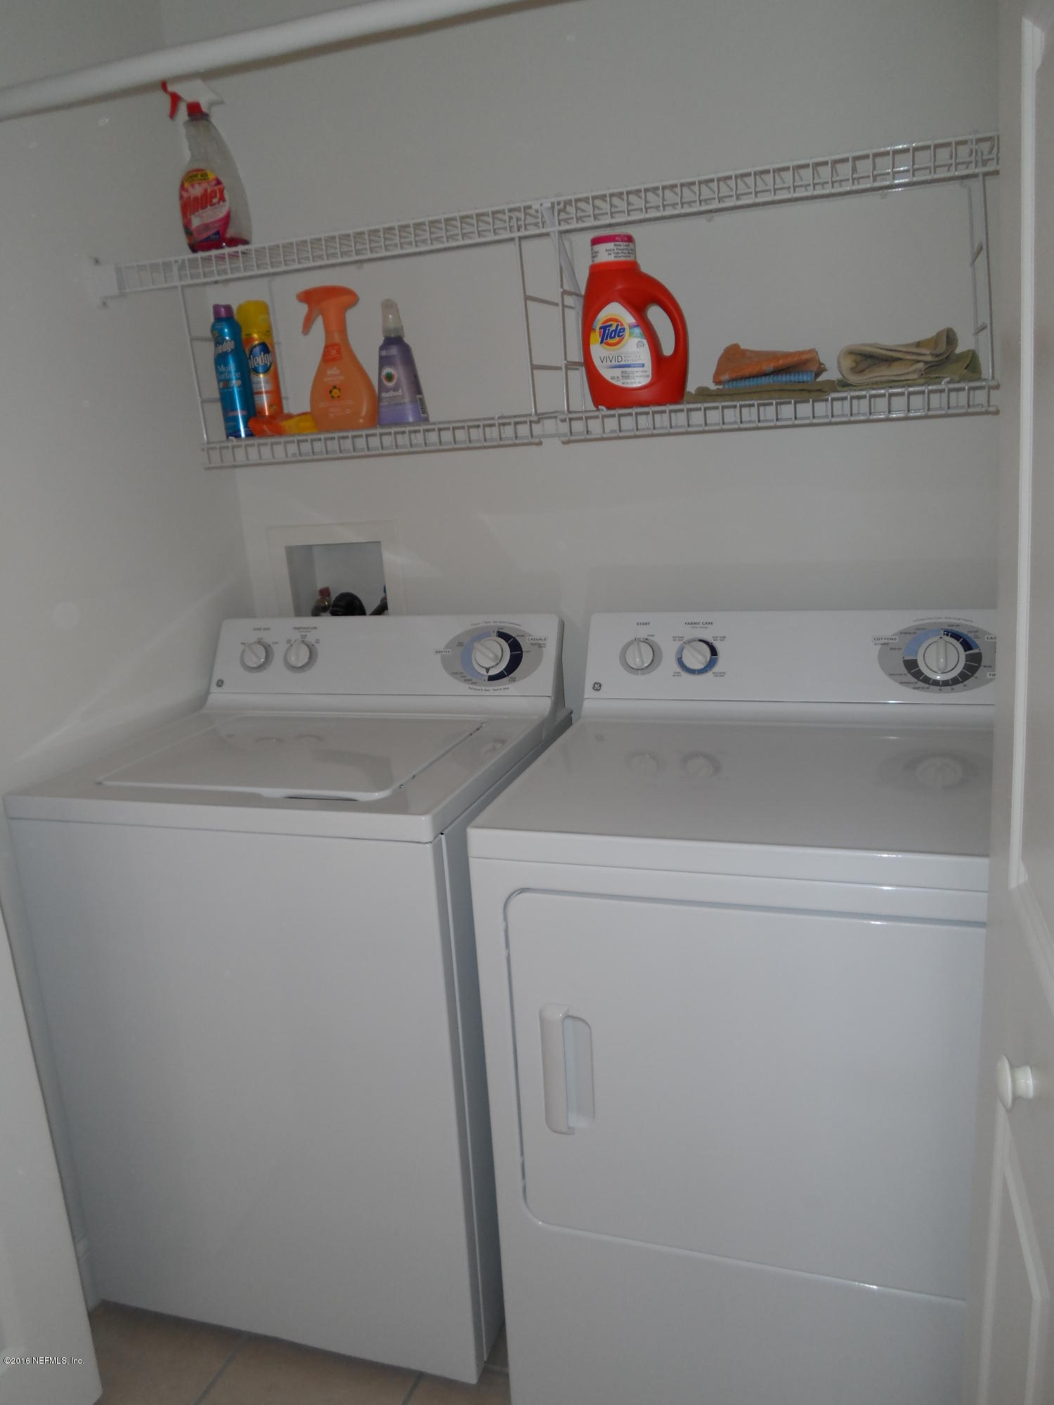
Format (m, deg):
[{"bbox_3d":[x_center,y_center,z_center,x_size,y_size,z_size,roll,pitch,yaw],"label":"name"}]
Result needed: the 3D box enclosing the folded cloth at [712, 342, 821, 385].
[{"bbox_3d":[0.364,-0.514,1.542,0.153,0.060,0.180,1,15,19],"label":"folded cloth"}]

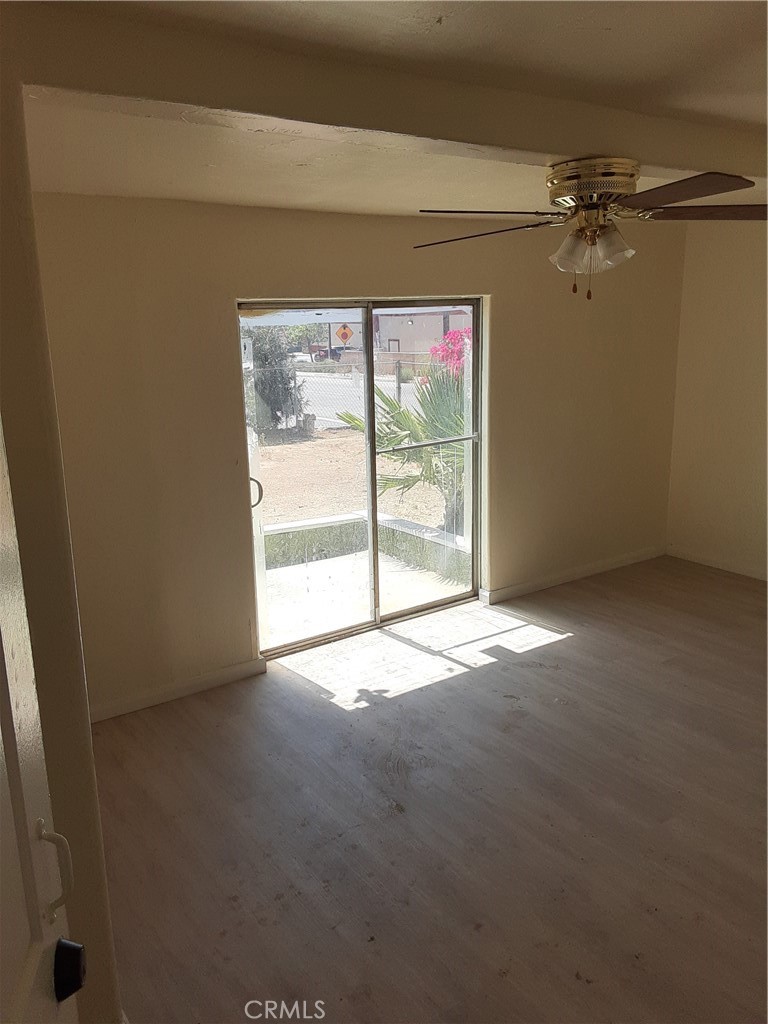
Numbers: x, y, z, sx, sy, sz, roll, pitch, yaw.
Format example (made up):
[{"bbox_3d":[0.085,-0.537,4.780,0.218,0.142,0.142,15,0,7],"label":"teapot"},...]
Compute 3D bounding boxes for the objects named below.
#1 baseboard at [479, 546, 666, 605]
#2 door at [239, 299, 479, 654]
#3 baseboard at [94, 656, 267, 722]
[{"bbox_3d":[1.418,0.428,5.685,1.831,0.088,0.025,-11,17,-33],"label":"baseboard"},{"bbox_3d":[-0.076,-0.233,4.616,1.607,1.918,0.090,-11,17,-33],"label":"door"},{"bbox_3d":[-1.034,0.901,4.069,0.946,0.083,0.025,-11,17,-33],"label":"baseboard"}]

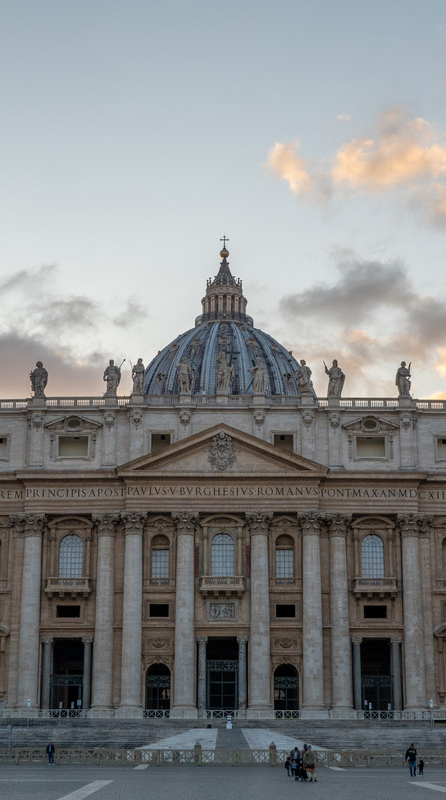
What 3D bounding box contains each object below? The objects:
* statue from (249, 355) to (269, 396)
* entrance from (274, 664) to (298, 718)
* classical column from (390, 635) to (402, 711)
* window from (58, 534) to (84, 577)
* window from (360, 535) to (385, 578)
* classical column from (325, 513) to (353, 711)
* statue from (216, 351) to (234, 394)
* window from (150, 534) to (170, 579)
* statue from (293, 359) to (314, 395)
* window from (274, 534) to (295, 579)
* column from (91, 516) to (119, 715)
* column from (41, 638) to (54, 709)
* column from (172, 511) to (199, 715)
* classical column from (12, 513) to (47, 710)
[{"bbox_3d":[5.400,-3.650,185.140,2.600,5.860,1.900,0,-15,0],"label":"statue"},{"bbox_3d":[9.004,40.983,174.052,3.600,7.144,1.000,0,-14,0],"label":"entrance"},{"bbox_3d":[24.665,39.117,175.749,1.500,10.505,1.500,0,-14,0],"label":"classical column"},{"bbox_3d":[-21.912,22.587,177.545,3.600,6.494,0.600,0,-16,0],"label":"window"},{"bbox_3d":[21.480,22.490,177.090,3.200,6.400,0.600,0,-16,1],"label":"window"},{"bbox_3d":[16.601,29.598,173.129,3.600,27.949,3.600,0,-16,0],"label":"classical column"},{"bbox_3d":[0.222,-4.016,182.768,2.700,6.501,2.000,0,-16,0],"label":"statue"},{"bbox_3d":[-9.095,22.542,177.186,2.850,6.481,0.600,0,-16,0],"label":"window"},{"bbox_3d":[12.230,-3.480,183.940,2.400,5.300,1.700,0,-16,1],"label":"statue"},{"bbox_3d":[9.160,23.130,182.270,3.030,6.430,0.800,0,-15,0],"label":"window"},{"bbox_3d":[-16.473,29.655,173.269,3.600,28.036,3.600,0,-16,0],"label":"column"},{"bbox_3d":[-24.563,38.670,173.601,1.550,10.318,1.550,0,-16,0],"label":"column"},{"bbox_3d":[-5.292,29.799,174.347,3.550,28.285,3.500,0,-14,0],"label":"column"},{"bbox_3d":[-27.368,30.012,175.943,3.550,27.983,3.500,0,-14,0],"label":"classical column"}]

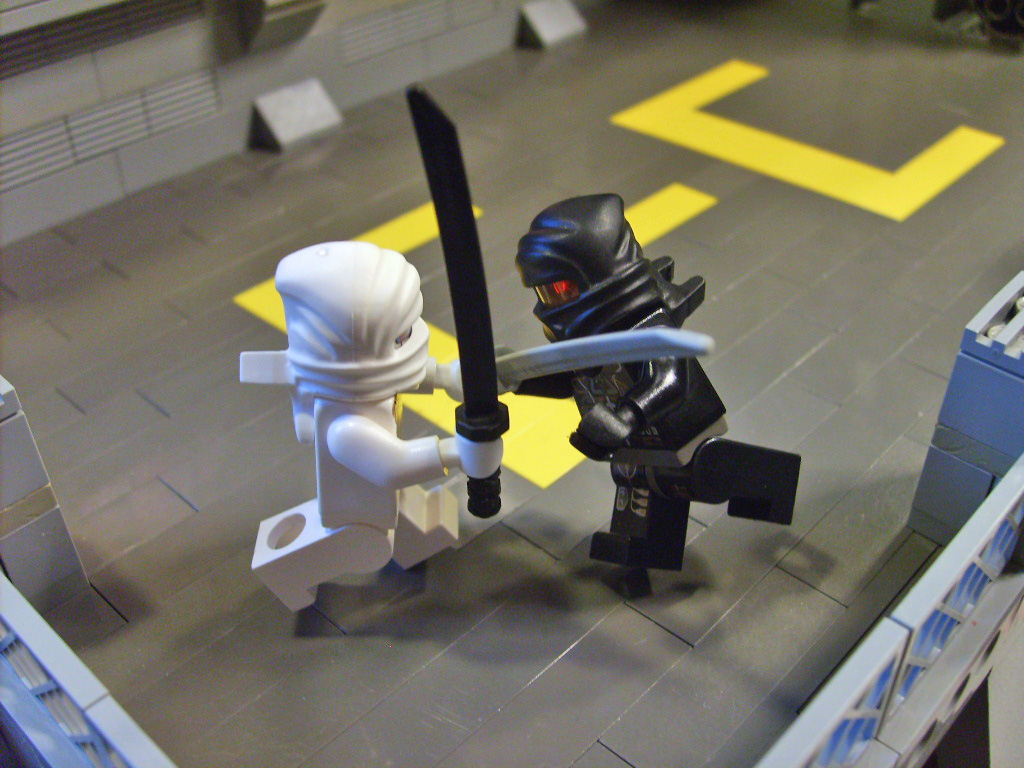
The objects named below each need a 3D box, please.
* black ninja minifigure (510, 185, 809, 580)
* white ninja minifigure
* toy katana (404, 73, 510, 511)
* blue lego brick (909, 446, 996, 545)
[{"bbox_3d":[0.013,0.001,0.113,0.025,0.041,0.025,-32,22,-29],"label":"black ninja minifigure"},{"bbox_3d":[-0.015,0.004,0.111,0.026,0.041,0.022,-1,35,-3],"label":"white ninja minifigure"},{"bbox_3d":[-0.004,-0.005,0.091,0.005,0.042,0.005,-9,30,-2],"label":"toy katana"},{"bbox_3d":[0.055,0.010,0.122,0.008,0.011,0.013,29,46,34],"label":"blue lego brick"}]

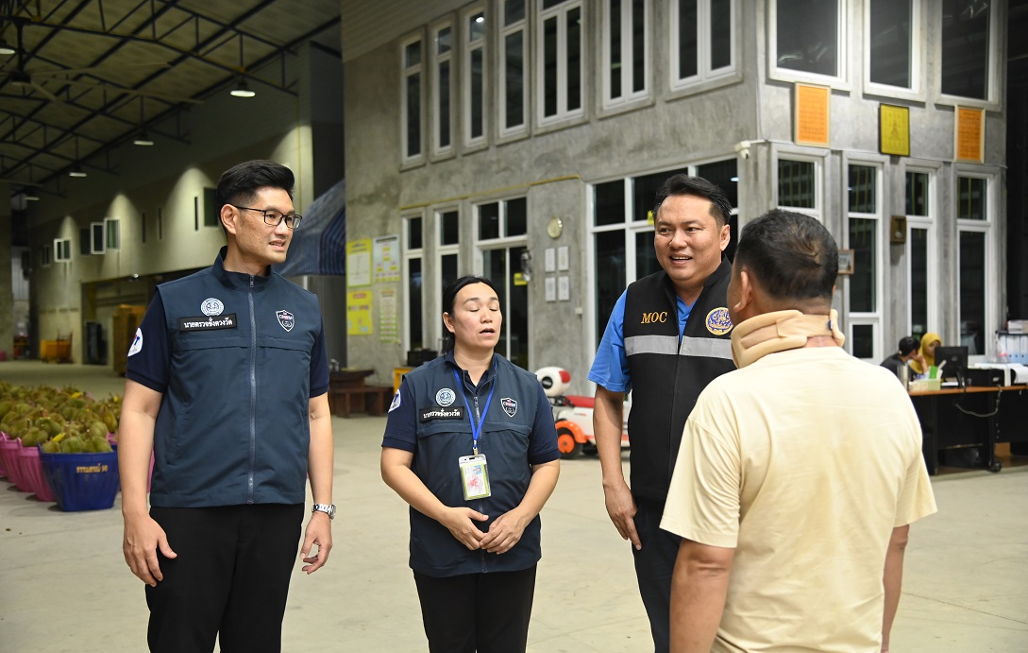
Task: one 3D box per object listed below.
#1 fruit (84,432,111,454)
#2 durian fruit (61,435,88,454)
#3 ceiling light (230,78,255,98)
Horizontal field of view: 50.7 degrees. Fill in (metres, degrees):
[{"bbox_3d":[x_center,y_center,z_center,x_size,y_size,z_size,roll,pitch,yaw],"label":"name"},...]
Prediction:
[{"bbox_3d":[-3.102,0.899,8.100,0.200,0.225,0.200,0,1,-3],"label":"fruit"},{"bbox_3d":[-3.285,0.899,8.100,0.200,0.220,0.200,0,1,-3],"label":"durian fruit"},{"bbox_3d":[-4.621,-4.050,18.500,0.420,0.280,0.420,0,1,-3],"label":"ceiling light"}]

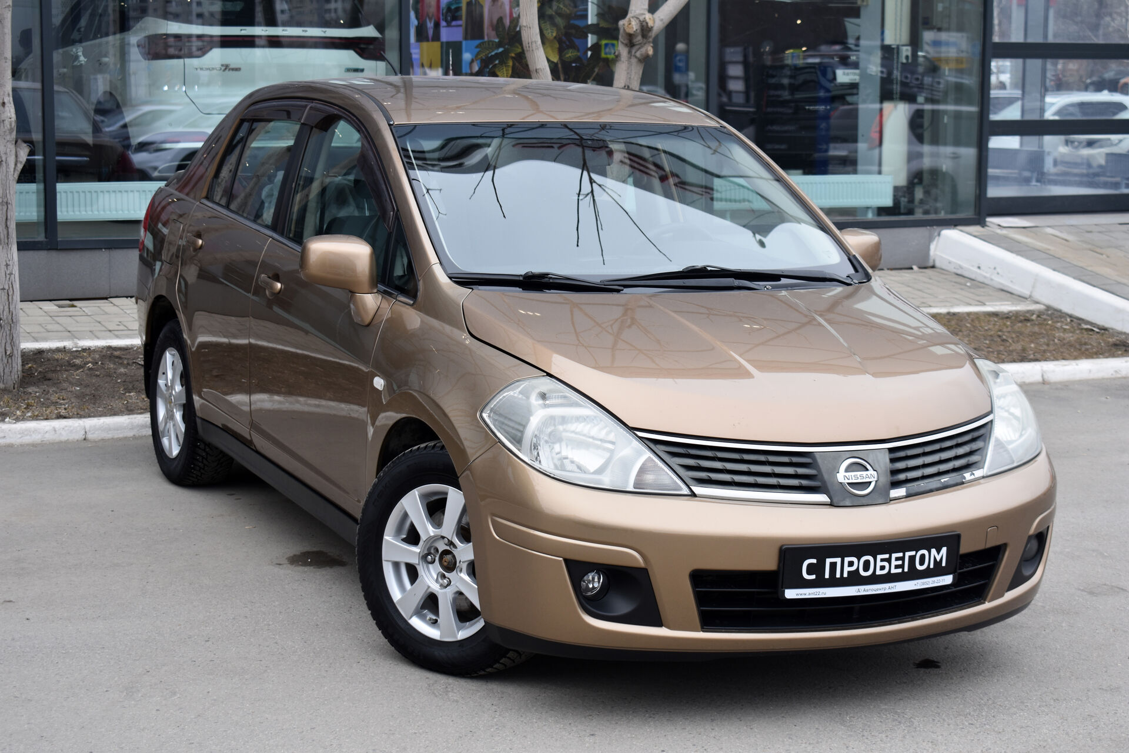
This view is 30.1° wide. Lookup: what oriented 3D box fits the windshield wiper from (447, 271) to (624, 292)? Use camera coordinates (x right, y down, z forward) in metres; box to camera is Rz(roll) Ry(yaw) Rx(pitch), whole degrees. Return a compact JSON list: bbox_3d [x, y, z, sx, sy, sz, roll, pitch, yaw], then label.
[{"bbox_3d":[-0.077,-0.262,5.850,0.500,0.055,0.080,1,9,-9],"label":"windshield wiper"}]

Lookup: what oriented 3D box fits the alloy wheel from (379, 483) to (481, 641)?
[{"bbox_3d":[-0.279,0.487,5.633,0.416,0.416,0.155,8,11,35],"label":"alloy wheel"}]

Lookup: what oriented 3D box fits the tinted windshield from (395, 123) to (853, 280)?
[{"bbox_3d":[0.175,-0.536,6.349,1.350,0.110,0.840,-2,40,-26],"label":"tinted windshield"}]

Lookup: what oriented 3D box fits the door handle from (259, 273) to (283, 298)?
[{"bbox_3d":[-0.937,-0.282,6.675,0.055,0.060,0.200,-2,9,-26],"label":"door handle"}]

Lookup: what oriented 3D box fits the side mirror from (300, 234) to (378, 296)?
[{"bbox_3d":[-0.649,-0.328,6.054,0.230,0.165,0.130,-2,9,-26],"label":"side mirror"}]

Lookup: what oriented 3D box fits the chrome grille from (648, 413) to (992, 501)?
[{"bbox_3d":[0.699,0.218,5.324,1.100,0.190,0.200,-2,9,-26],"label":"chrome grille"}]

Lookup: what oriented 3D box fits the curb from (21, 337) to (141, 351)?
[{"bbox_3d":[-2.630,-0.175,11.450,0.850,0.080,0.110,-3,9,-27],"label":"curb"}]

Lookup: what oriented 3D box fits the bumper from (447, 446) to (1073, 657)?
[{"bbox_3d":[0.617,0.415,5.509,1.680,0.520,0.660,-2,9,-26],"label":"bumper"}]

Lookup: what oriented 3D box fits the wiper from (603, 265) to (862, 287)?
[{"bbox_3d":[0.498,-0.294,6.126,0.880,0.065,0.085,-2,9,-26],"label":"wiper"}]

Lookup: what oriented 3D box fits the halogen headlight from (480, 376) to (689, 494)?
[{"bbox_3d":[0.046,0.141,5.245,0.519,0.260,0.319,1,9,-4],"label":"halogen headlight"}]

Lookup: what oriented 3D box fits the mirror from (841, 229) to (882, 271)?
[{"bbox_3d":[0.929,-0.388,6.816,0.230,0.165,0.130,-2,9,-26],"label":"mirror"}]

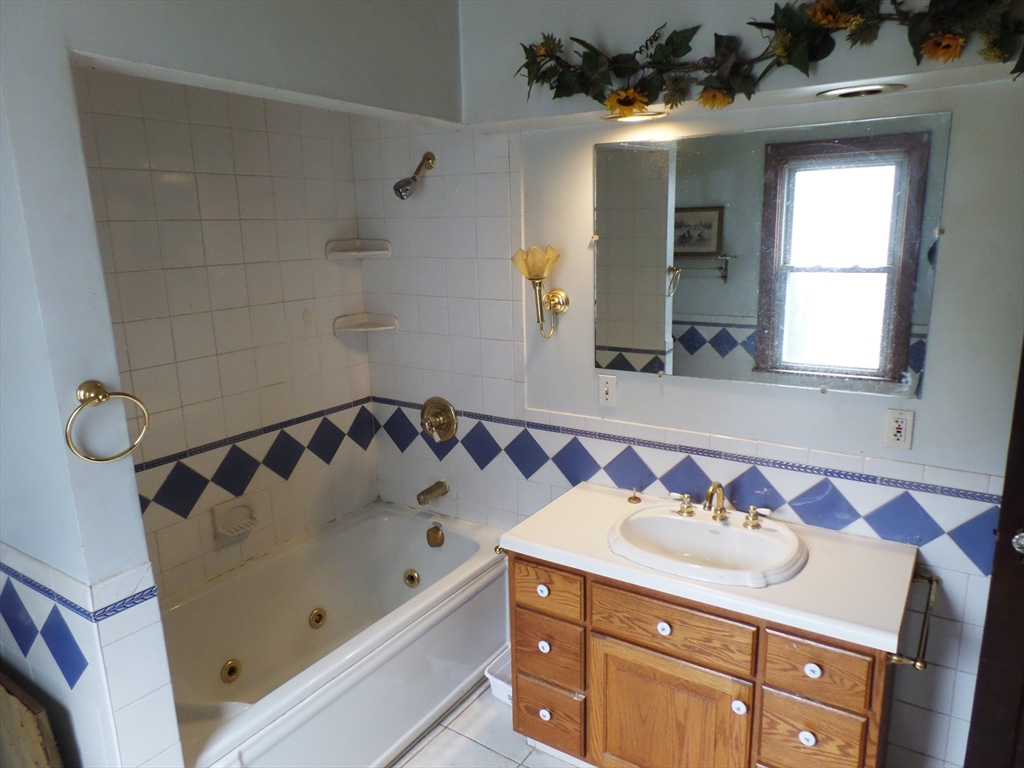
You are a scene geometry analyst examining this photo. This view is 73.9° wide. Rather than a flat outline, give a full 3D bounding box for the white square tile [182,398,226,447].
[{"bbox_3d":[-1.096,0.140,2.427,0.010,0.155,0.151,8,16,33],"label":"white square tile"}]

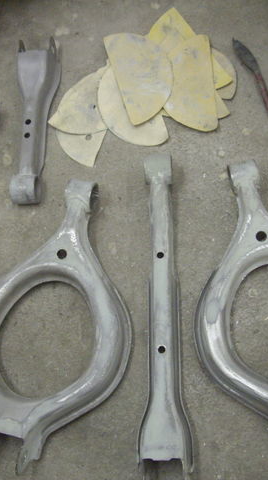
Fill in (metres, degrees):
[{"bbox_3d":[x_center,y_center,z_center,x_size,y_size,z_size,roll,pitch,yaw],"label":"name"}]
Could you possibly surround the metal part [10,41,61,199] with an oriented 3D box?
[{"bbox_3d":[-0.134,-0.171,0.935,0.059,0.042,0.260,-4,67,9],"label":"metal part"}]

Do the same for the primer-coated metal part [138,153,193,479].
[{"bbox_3d":[0.032,0.079,0.801,0.058,0.042,0.392,-4,67,9],"label":"primer-coated metal part"}]

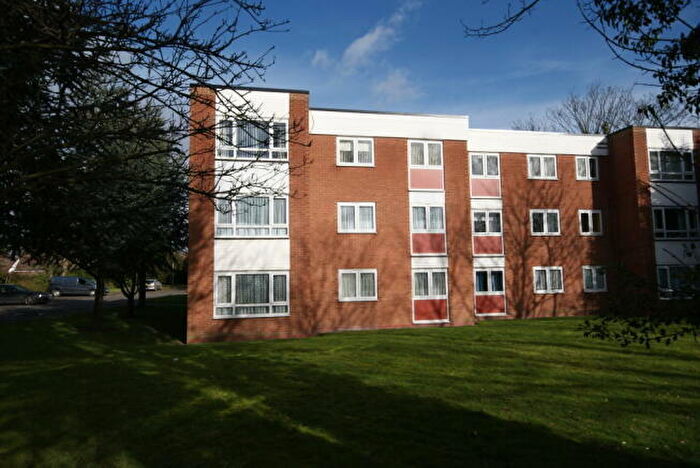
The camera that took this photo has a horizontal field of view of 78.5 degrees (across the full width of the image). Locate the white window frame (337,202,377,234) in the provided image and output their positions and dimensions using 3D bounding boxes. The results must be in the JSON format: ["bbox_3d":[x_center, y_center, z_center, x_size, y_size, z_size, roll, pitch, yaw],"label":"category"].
[{"bbox_3d":[0.278,-0.620,16.724,1.513,1.175,0.100,0,-5,-9],"label":"white window frame"}]

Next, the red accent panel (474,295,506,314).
[{"bbox_3d":[6.111,3.052,18.611,1.403,0.853,0.060,0,-5,-10],"label":"red accent panel"}]

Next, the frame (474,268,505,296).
[{"bbox_3d":[6.181,2.086,18.897,1.452,1.172,0.100,0,-5,-10],"label":"frame"}]

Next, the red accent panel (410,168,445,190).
[{"bbox_3d":[3.090,-2.195,17.233,1.471,0.883,0.080,0,-5,-10],"label":"red accent panel"}]

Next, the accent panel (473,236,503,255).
[{"bbox_3d":[6.153,0.497,19.037,1.422,0.797,0.080,0,-5,-10],"label":"accent panel"}]

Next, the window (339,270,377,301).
[{"bbox_3d":[0.323,1.989,16.494,1.513,1.175,0.100,0,-5,-9],"label":"window"}]

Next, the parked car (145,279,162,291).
[{"bbox_3d":[-25.140,6.469,54.300,1.750,1.480,4.150,0,-5,-11],"label":"parked car"}]

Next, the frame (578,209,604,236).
[{"bbox_3d":[11.394,-0.504,20.196,1.186,1.175,0.100,0,-5,-9],"label":"frame"}]

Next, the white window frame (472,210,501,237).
[{"bbox_3d":[6.135,-0.504,19.125,1.452,1.172,0.100,0,-5,-10],"label":"white window frame"}]

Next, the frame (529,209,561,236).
[{"bbox_3d":[8.845,-0.517,19.427,1.465,1.158,0.100,0,-5,-10],"label":"frame"}]

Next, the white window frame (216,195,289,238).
[{"bbox_3d":[-3.223,-0.612,14.148,2.385,1.452,0.100,0,-5,-10],"label":"white window frame"}]

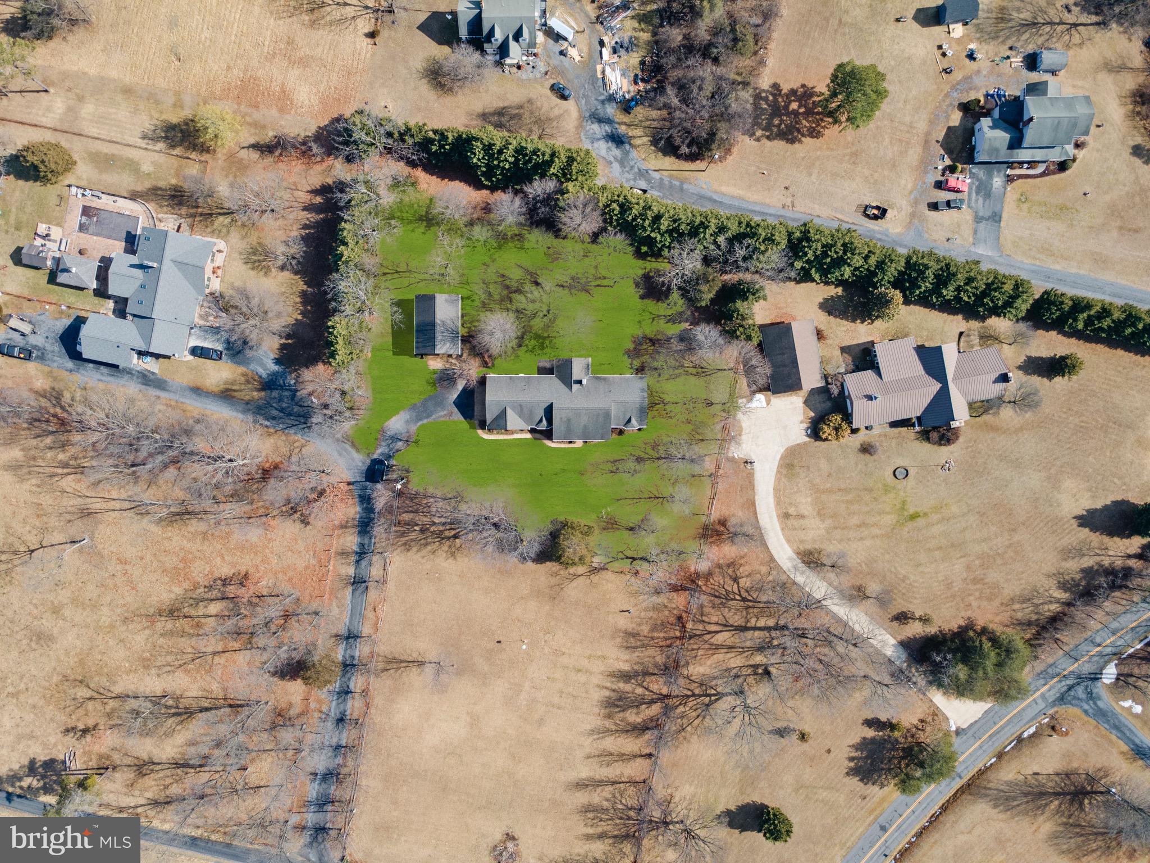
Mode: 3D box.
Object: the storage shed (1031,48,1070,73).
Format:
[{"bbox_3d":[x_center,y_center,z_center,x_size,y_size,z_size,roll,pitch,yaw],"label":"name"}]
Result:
[{"bbox_3d":[90.227,-70.135,150.731,4.620,2.600,3.520,0,93,0],"label":"storage shed"}]

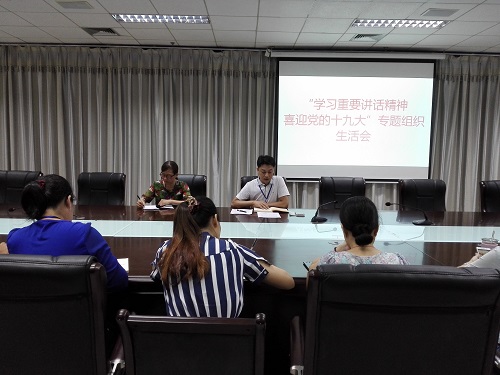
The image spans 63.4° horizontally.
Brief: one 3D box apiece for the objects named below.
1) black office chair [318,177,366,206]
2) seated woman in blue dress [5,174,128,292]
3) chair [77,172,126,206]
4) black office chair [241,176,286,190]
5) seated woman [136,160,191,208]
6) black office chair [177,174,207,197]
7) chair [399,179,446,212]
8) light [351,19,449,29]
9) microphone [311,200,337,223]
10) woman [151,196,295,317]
[{"bbox_3d":[1.046,0.432,4.330,0.600,1.050,0.640,1,5,-1],"label":"black office chair"},{"bbox_3d":[-0.766,0.556,1.705,0.520,1.240,0.750,2,6,11],"label":"seated woman in blue dress"},{"bbox_3d":[-1.672,0.387,4.303,0.600,1.050,0.640,1,5,-1],"label":"chair"},{"bbox_3d":[0.152,0.417,4.321,0.600,1.050,0.640,1,5,-1],"label":"black office chair"},{"bbox_3d":[-0.865,0.336,4.144,0.540,1.210,0.720,1,5,-1],"label":"seated woman"},{"bbox_3d":[-0.749,0.402,4.312,0.600,1.050,0.640,1,5,-1],"label":"black office chair"},{"bbox_3d":[1.949,0.447,4.339,0.600,1.050,0.640,1,5,-1],"label":"chair"},{"bbox_3d":[1.902,-2.071,5.082,1.190,0.060,0.300,1,5,-1],"label":"light"},{"bbox_3d":[0.693,0.194,3.605,0.130,0.150,0.486,4,6,32],"label":"microphone"},{"bbox_3d":[-0.136,0.602,1.815,0.600,1.150,0.750,2,6,7],"label":"woman"}]

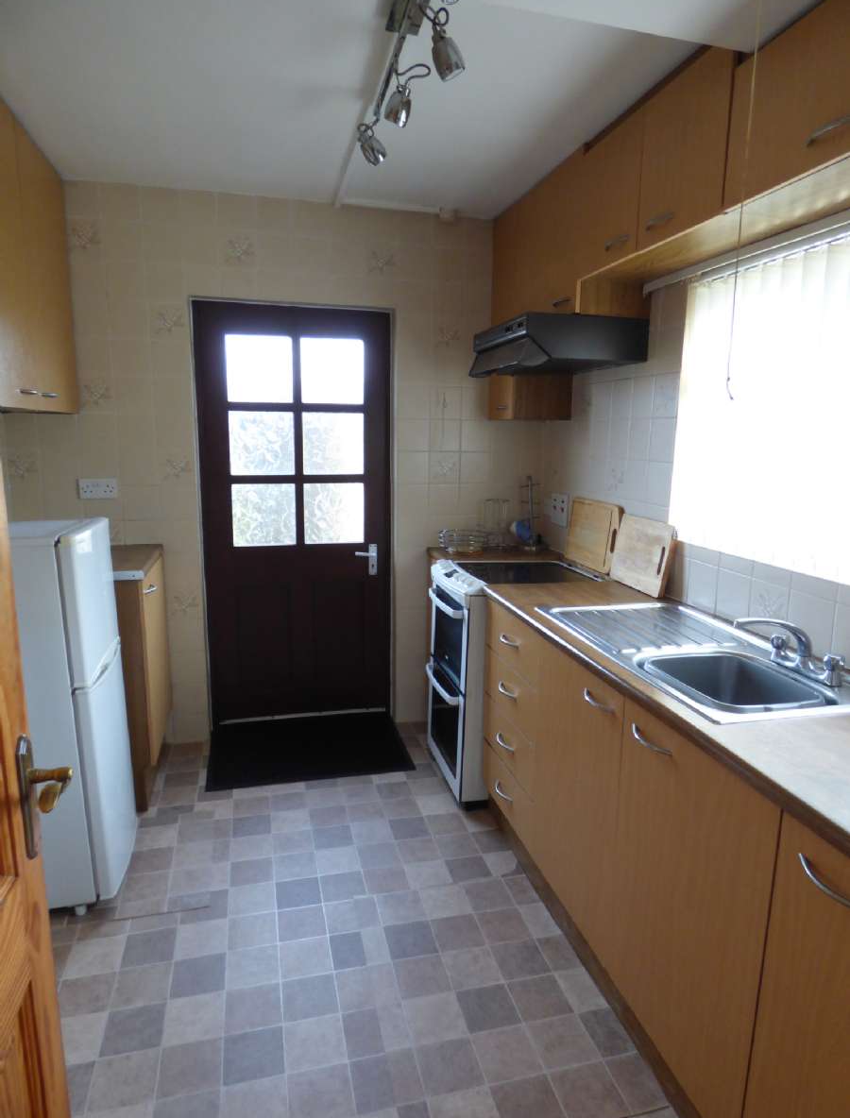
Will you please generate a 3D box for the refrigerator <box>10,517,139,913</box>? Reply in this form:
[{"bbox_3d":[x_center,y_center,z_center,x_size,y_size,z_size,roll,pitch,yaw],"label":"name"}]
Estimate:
[{"bbox_3d":[-1.289,0.487,2.108,0.530,1.187,0.485,-2,11,-14],"label":"refrigerator"}]

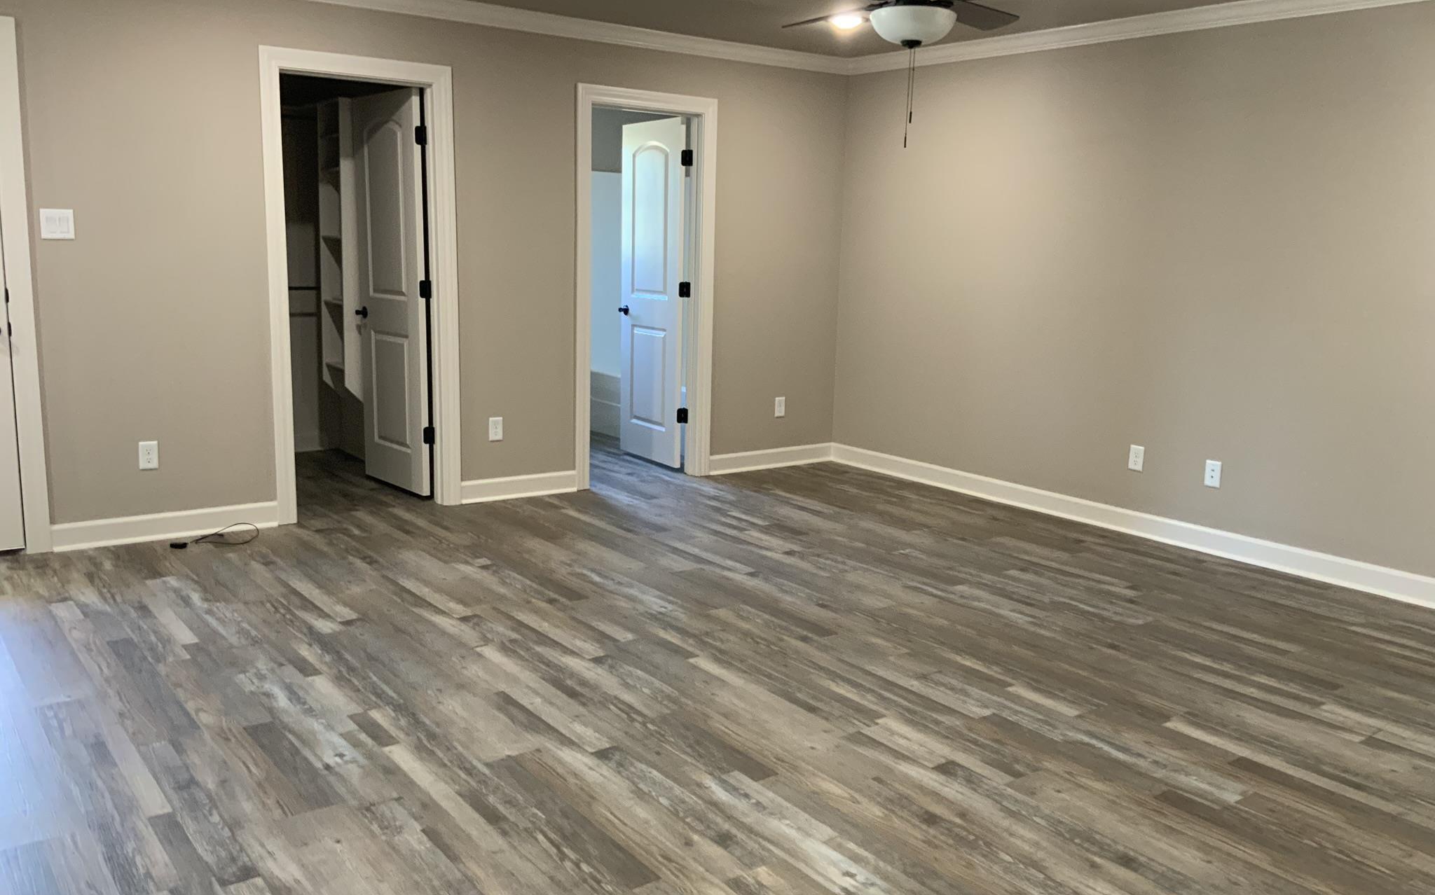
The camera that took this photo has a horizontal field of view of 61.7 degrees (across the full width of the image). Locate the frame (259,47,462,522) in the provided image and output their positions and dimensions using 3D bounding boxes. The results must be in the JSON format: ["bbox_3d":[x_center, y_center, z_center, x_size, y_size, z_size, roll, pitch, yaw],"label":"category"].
[{"bbox_3d":[-1.675,-0.730,5.702,0.912,2.133,0.120,-6,12,-36],"label":"frame"}]

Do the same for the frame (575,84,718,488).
[{"bbox_3d":[-0.412,-0.858,6.630,0.897,2.133,0.120,-6,12,-36],"label":"frame"}]

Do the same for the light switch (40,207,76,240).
[{"bbox_3d":[-2.668,-0.902,4.862,0.118,0.116,0.010,-6,12,-36],"label":"light switch"}]

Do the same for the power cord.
[{"bbox_3d":[-2.195,0.390,5.265,0.365,0.050,0.195,-6,12,-36],"label":"power cord"}]

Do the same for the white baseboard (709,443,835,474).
[{"bbox_3d":[0.340,0.068,7.316,0.971,0.113,0.020,-6,12,-36],"label":"white baseboard"}]

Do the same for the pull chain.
[{"bbox_3d":[0.632,-1.151,3.950,0.024,0.321,0.018,3,10,8],"label":"pull chain"}]

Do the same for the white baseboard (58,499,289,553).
[{"bbox_3d":[-2.413,0.346,5.293,0.933,0.113,0.020,-6,12,-36],"label":"white baseboard"}]

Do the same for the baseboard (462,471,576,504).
[{"bbox_3d":[-1.035,0.207,6.305,0.664,0.113,0.020,-6,12,-36],"label":"baseboard"}]

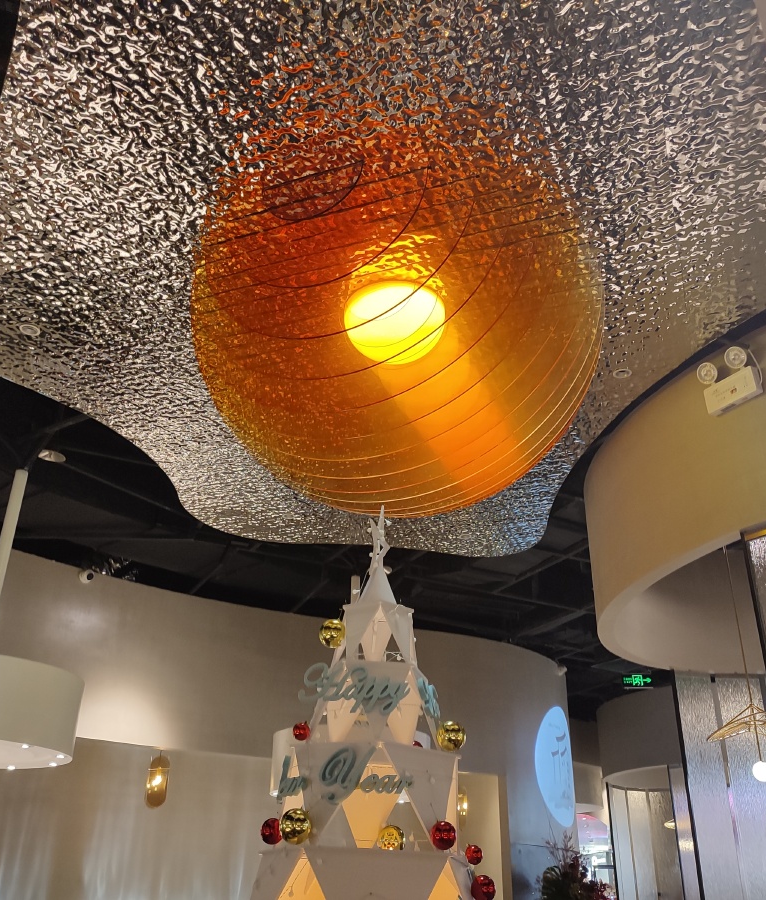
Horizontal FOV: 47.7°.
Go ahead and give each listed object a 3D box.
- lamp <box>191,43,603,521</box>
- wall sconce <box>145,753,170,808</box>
[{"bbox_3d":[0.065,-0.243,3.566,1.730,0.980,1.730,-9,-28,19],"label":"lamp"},{"bbox_3d":[-1.691,2.486,6.500,0.130,0.380,0.100,19,-31,-32],"label":"wall sconce"}]

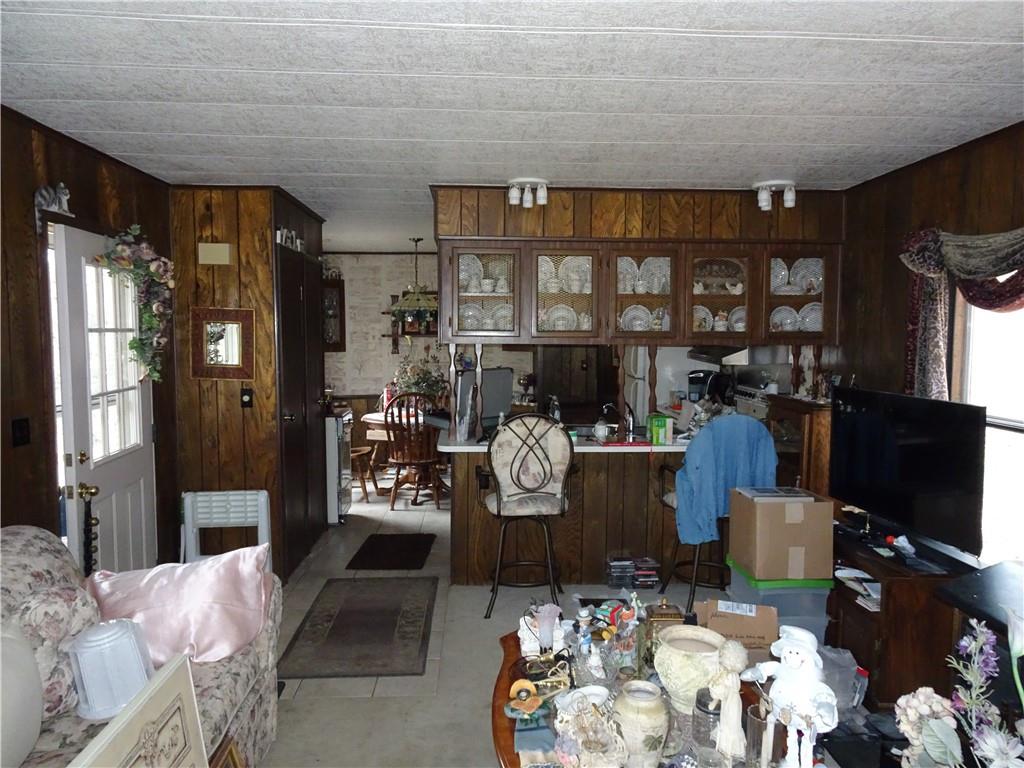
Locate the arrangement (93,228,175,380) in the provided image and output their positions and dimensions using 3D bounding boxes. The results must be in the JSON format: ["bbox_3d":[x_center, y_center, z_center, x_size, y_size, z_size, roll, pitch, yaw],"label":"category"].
[{"bbox_3d":[-1.891,-0.399,3.627,0.170,0.810,0.700,0,4,-3],"label":"arrangement"}]

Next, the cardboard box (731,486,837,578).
[{"bbox_3d":[1.280,0.697,3.367,0.357,0.367,0.290,0,4,-3],"label":"cardboard box"}]

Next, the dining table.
[{"bbox_3d":[-0.886,0.688,6.832,1.140,0.745,1.100,0,4,-3],"label":"dining table"}]

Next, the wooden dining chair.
[{"bbox_3d":[-0.866,0.576,6.353,0.500,1.040,0.560,0,4,-3],"label":"wooden dining chair"}]

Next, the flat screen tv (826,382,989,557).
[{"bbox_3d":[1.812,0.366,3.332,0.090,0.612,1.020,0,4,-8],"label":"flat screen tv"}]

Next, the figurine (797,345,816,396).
[{"bbox_3d":[1.704,-0.075,4.096,0.100,0.295,0.100,3,5,28],"label":"figurine"}]

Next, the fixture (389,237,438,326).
[{"bbox_3d":[-0.874,-0.937,6.593,0.520,0.810,0.520,0,4,-3],"label":"fixture"}]

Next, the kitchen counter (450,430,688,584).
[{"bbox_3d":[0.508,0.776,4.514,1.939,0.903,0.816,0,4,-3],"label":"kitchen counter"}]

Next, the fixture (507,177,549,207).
[{"bbox_3d":[0.095,-1.077,4.042,0.235,0.145,0.235,0,4,-3],"label":"fixture"}]

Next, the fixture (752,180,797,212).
[{"bbox_3d":[1.482,-1.050,4.015,0.228,0.149,0.204,0,4,-3],"label":"fixture"}]

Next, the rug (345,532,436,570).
[{"bbox_3d":[-0.834,1.176,5.040,0.505,0.012,0.798,0,4,0],"label":"rug"}]

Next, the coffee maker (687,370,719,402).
[{"bbox_3d":[1.711,0.034,6.344,0.220,0.292,0.270,4,6,38],"label":"coffee maker"}]

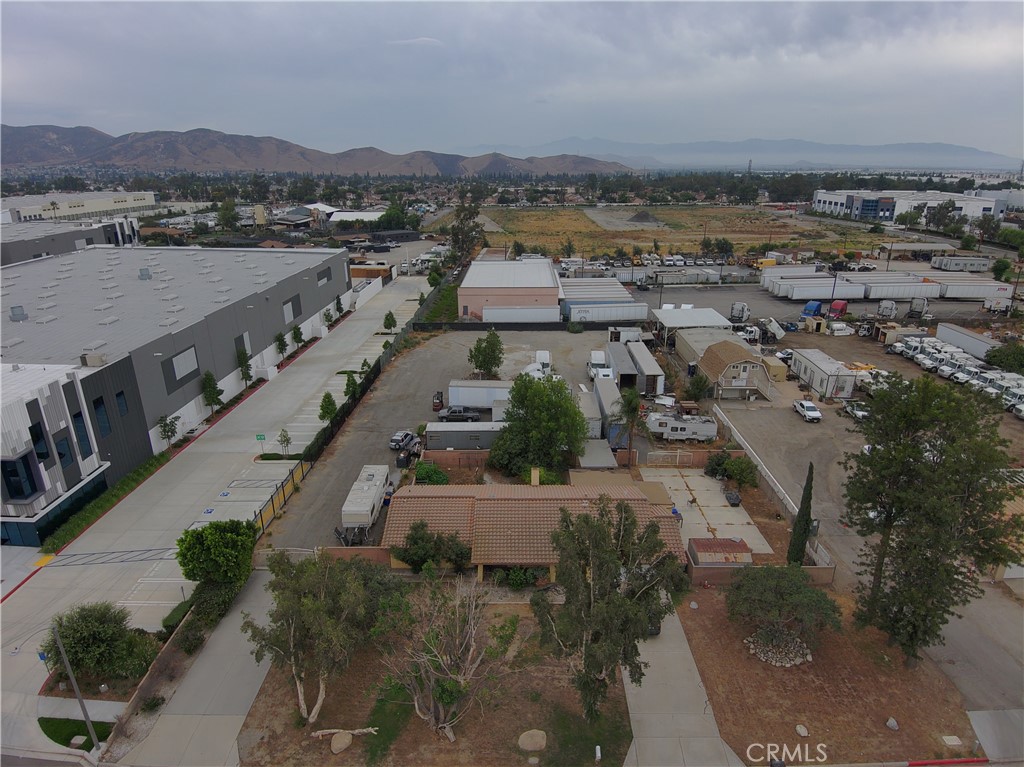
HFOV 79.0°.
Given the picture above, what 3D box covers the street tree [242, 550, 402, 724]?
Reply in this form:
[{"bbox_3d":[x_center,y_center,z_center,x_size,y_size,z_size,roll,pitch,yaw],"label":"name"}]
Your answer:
[{"bbox_3d":[-10.600,14.520,35.082,8.400,10.600,7.800,0,19,0],"label":"street tree"}]

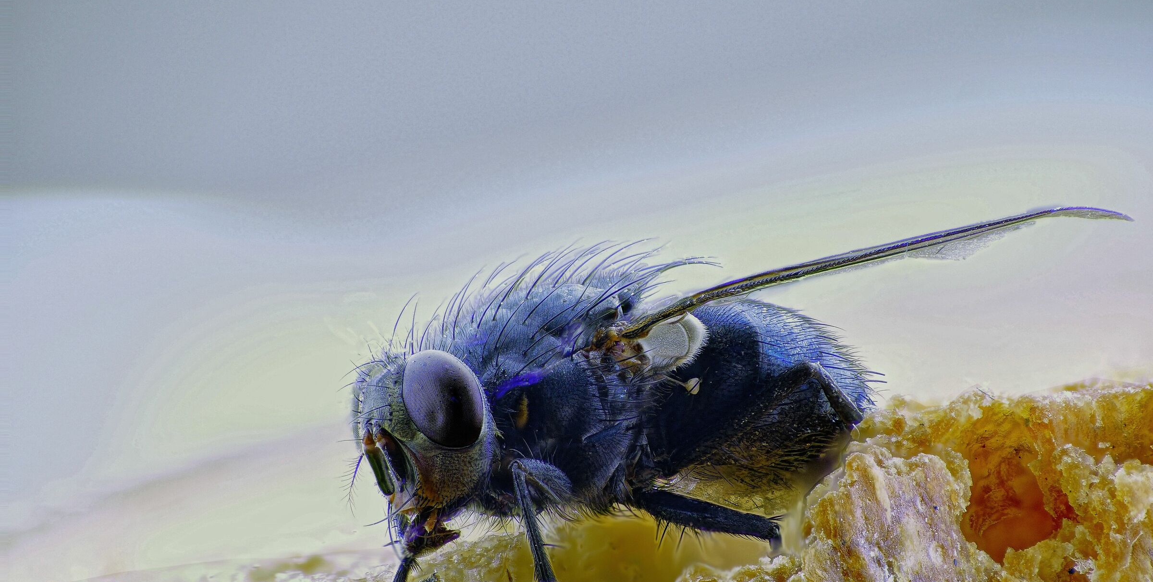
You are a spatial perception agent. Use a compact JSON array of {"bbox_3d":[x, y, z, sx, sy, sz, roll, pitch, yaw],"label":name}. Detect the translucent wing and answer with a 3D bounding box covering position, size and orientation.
[{"bbox_3d":[0.005,0.000,0.142,0.009,0.001,0.003,-14,-5,0],"label":"translucent wing"}]

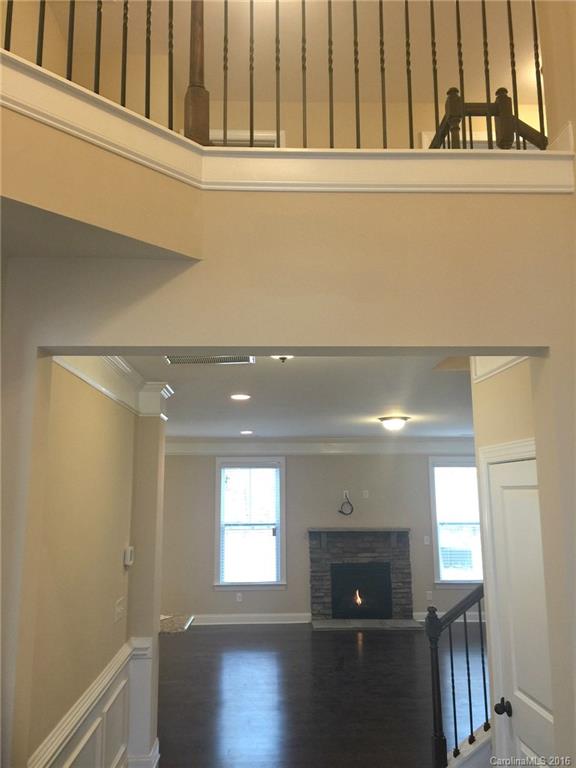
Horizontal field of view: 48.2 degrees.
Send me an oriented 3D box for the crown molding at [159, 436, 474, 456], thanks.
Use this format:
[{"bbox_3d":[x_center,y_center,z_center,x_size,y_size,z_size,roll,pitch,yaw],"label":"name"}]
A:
[{"bbox_3d":[0.517,0.957,9.899,4.801,0.281,0.130,0,-10,-2],"label":"crown molding"}]

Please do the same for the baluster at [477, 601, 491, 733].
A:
[{"bbox_3d":[1.248,1.787,4.108,0.035,0.783,0.035,0,-10,-2],"label":"baluster"}]

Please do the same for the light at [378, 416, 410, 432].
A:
[{"bbox_3d":[1.218,0.440,7.341,0.370,0.150,0.370,0,-10,-2],"label":"light"}]

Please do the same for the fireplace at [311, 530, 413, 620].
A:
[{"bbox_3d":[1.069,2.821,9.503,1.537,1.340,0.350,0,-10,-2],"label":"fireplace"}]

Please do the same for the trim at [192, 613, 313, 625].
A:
[{"bbox_3d":[-0.526,3.463,9.470,1.749,0.142,0.020,0,-10,-2],"label":"trim"}]

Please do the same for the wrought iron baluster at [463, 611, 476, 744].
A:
[{"bbox_3d":[1.146,1.857,4.091,0.035,0.794,0.035,0,-10,-2],"label":"wrought iron baluster"}]

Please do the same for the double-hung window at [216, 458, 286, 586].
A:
[{"bbox_3d":[-0.558,2.062,9.730,1.072,1.904,0.110,0,-10,-2],"label":"double-hung window"}]

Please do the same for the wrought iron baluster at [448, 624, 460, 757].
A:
[{"bbox_3d":[1.047,1.930,4.074,0.035,0.791,0.035,0,-10,-2],"label":"wrought iron baluster"}]

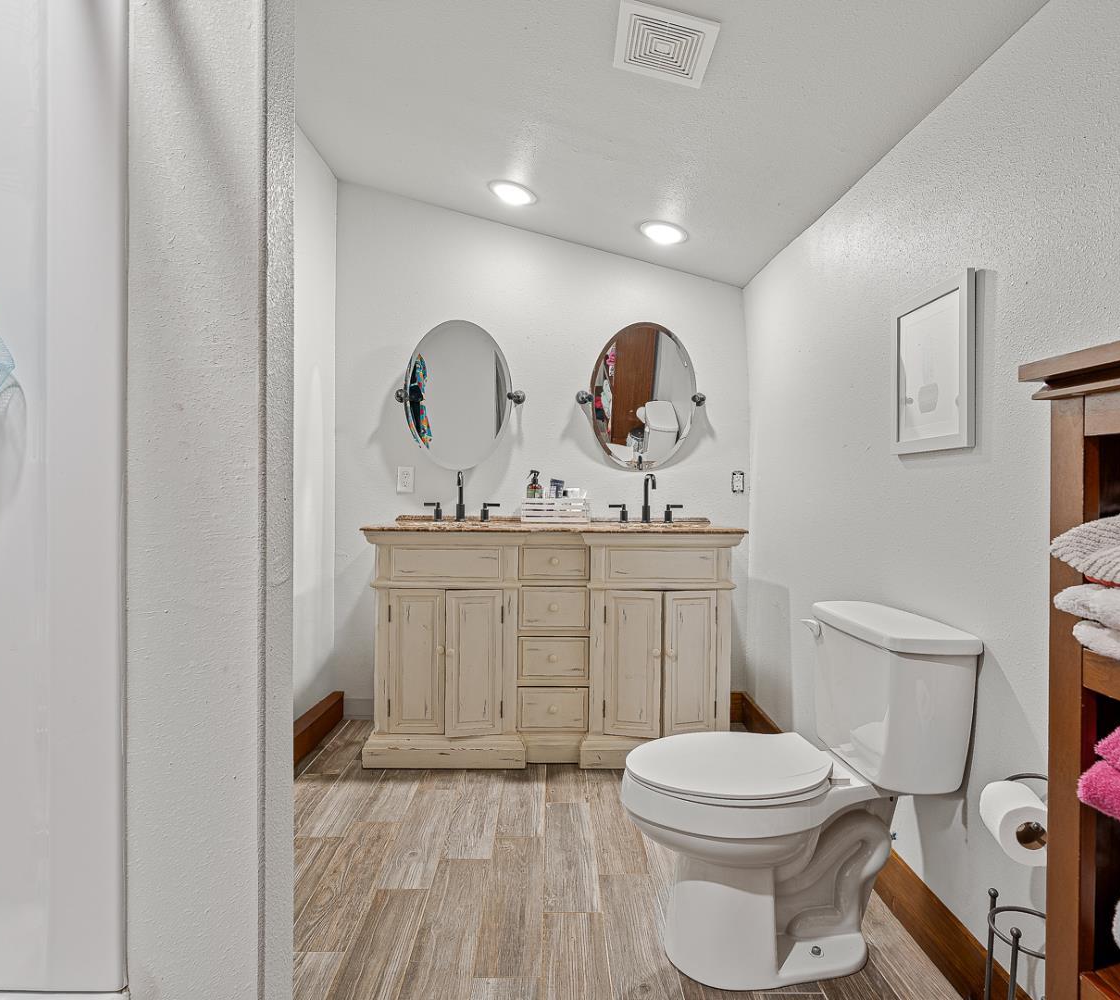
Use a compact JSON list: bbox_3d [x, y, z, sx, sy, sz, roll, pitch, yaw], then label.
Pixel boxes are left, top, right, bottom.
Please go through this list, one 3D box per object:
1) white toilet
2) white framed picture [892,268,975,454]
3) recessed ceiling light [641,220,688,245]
[{"bbox_3d":[0.500,0.671,1.605,0.725,0.776,0.462,0,1,-1],"label":"white toilet"},{"bbox_3d":[0.876,-0.305,1.581,0.021,0.383,0.312,0,1,-1],"label":"white framed picture"},{"bbox_3d":[0.425,-1.083,2.722,0.195,0.025,0.195,15,1,-1],"label":"recessed ceiling light"}]

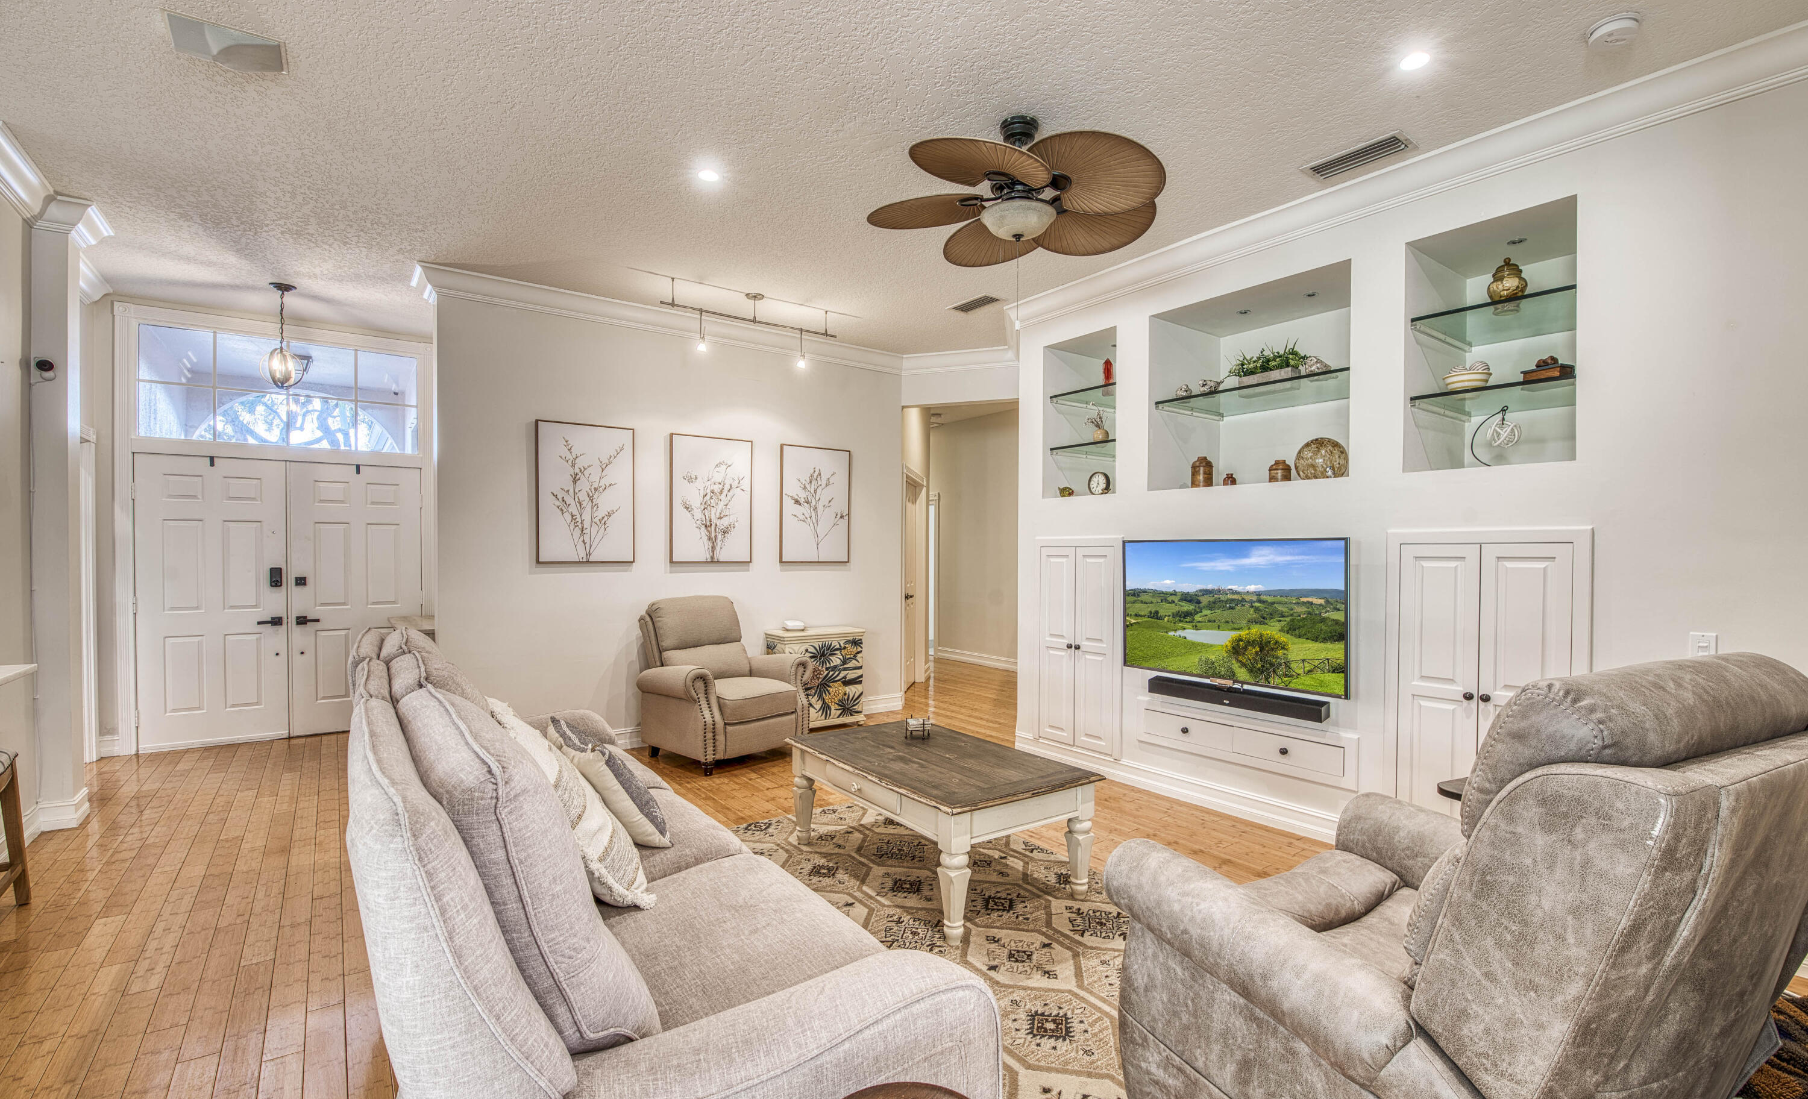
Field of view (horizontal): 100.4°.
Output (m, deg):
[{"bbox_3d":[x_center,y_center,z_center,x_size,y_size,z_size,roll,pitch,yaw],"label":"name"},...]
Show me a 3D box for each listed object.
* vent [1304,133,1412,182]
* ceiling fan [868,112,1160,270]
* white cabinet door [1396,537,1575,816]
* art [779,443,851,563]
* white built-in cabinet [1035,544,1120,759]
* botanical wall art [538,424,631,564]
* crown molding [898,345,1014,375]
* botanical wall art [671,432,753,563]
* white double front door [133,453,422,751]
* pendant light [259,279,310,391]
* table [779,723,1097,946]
[{"bbox_3d":[1.888,-1.610,3.124,0.208,0.020,0.377,0,0,-38],"label":"vent"},{"bbox_3d":[0.452,-1.427,2.942,1.180,0.450,1.180,0,0,0],"label":"ceiling fan"},{"bbox_3d":[2.393,0.630,3.135,0.050,1.316,0.595,0,0,-38],"label":"white cabinet door"},{"bbox_3d":[-0.696,-0.348,5.989,0.625,0.905,0.035,0,0,-36],"label":"art"},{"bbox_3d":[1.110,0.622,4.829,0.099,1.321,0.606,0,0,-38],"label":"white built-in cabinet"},{"bbox_3d":[-2.097,-0.358,4.968,0.621,0.923,0.040,0,0,-36],"label":"botanical wall art"},{"bbox_3d":[0.430,-1.568,6.277,1.013,0.134,0.149,0,0,18],"label":"crown molding"},{"bbox_3d":[-1.390,-0.354,5.481,0.615,0.905,0.035,0,0,-36],"label":"botanical wall art"},{"bbox_3d":[-4.512,0.368,5.546,1.630,2.030,0.060,0,0,-36],"label":"white double front door"},{"bbox_3d":[-3.903,-1.339,4.748,0.260,0.650,0.260,0,0,-36],"label":"pendant light"},{"bbox_3d":[0.122,1.155,3.328,0.794,0.486,1.270,0,0,-35],"label":"table"}]

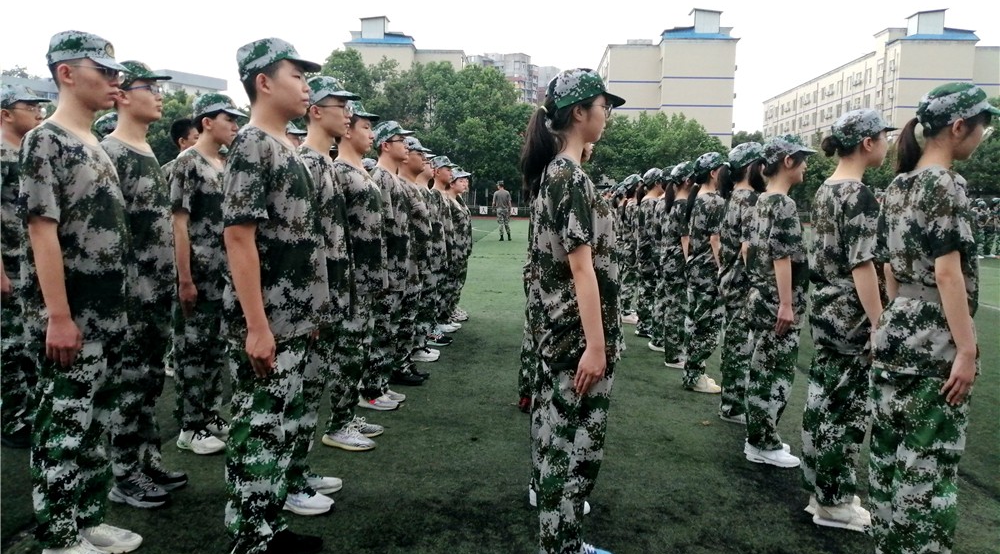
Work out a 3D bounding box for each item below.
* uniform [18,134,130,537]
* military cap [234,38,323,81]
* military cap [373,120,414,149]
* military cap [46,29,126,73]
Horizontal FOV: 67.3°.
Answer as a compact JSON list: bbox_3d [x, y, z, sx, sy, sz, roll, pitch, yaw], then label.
[{"bbox_3d":[-1.442,0.195,2.552,0.330,1.472,0.480,1,5,3],"label":"uniform"},{"bbox_3d":[-0.721,-0.708,2.454,0.273,0.130,0.185,2,6,4],"label":"military cap"},{"bbox_3d":[-0.639,-0.859,4.559,0.256,0.155,0.185,2,6,4],"label":"military cap"},{"bbox_3d":[-1.352,-0.743,2.462,0.265,0.135,0.175,1,5,3],"label":"military cap"}]

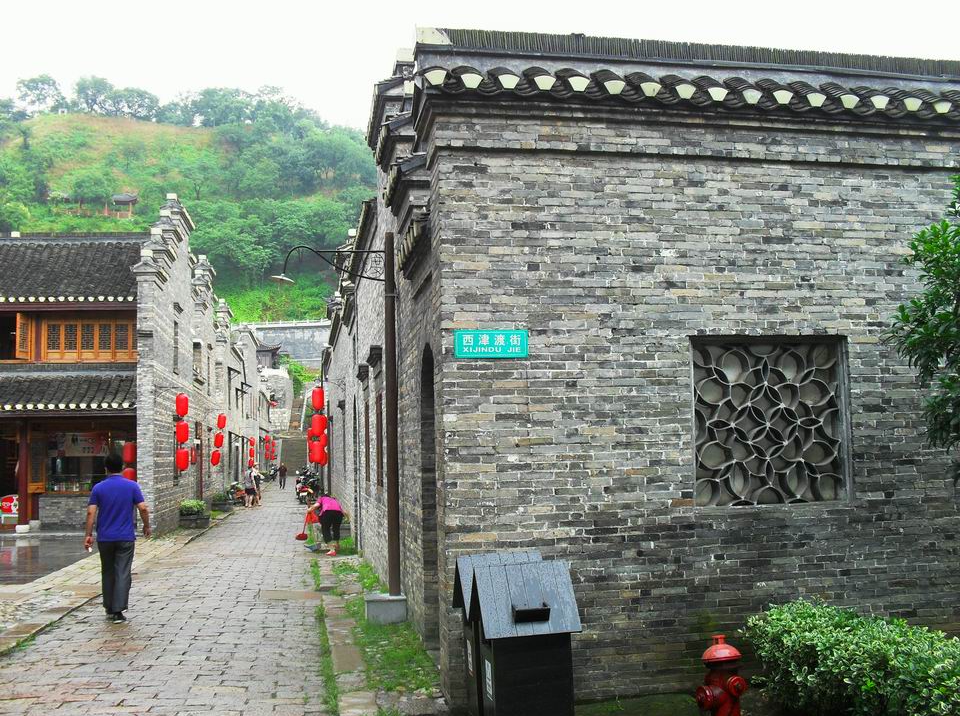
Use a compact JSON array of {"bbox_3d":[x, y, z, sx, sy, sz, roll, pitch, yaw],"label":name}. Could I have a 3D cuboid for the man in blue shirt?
[{"bbox_3d":[-3.730,1.839,10.000,0.620,1.680,0.450,0,-5,-13],"label":"man in blue shirt"}]

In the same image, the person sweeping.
[{"bbox_3d":[-2.656,2.856,16.850,0.620,1.080,0.720,1,-5,-28],"label":"person sweeping"}]

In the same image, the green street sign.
[{"bbox_3d":[0.078,-0.089,6.251,0.487,0.180,0.025,0,-5,-12],"label":"green street sign"}]

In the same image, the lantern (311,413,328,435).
[{"bbox_3d":[-4.093,1.711,24.600,0.320,0.580,0.320,-1,-5,0],"label":"lantern"}]

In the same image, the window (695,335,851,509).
[{"bbox_3d":[1.983,0.434,6.706,1.180,1.160,0.200,0,-5,-12],"label":"window"}]

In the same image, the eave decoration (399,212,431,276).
[{"bbox_3d":[-0.525,-0.835,7.248,0.190,0.290,1.150,0,-5,-10],"label":"eave decoration"}]

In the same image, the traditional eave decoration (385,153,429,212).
[{"bbox_3d":[-0.539,-1.265,7.018,0.280,0.280,0.760,0,-5,-10],"label":"traditional eave decoration"}]

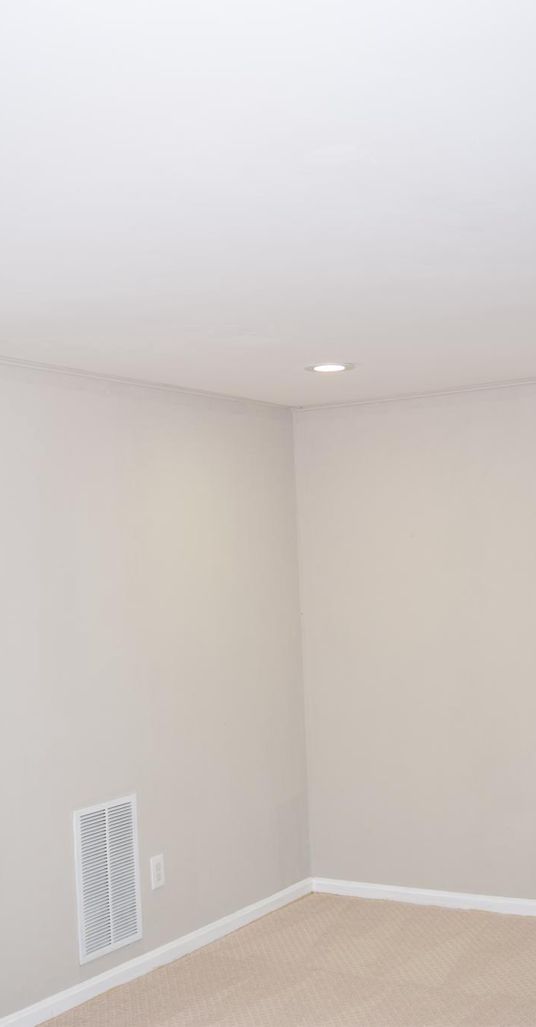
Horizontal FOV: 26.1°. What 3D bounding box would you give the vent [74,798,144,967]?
[{"bbox_3d":[-0.581,1.353,4.298,0.020,0.544,0.337,-4,-3,35],"label":"vent"}]

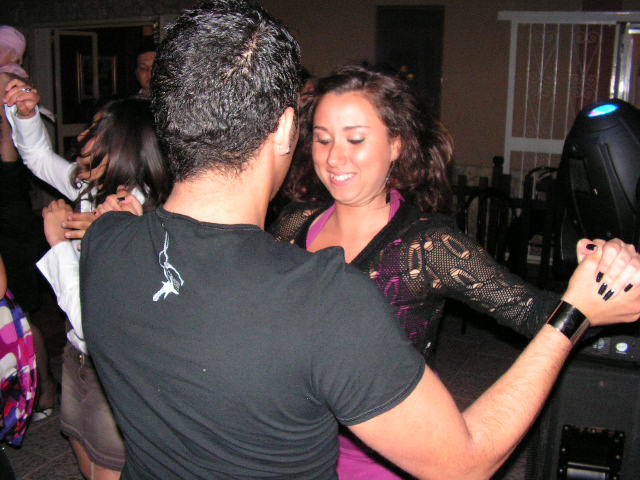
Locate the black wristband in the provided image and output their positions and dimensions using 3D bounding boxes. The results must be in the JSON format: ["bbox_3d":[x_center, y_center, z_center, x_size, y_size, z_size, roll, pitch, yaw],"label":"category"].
[{"bbox_3d":[0.411,0.137,1.100,0.058,0.048,0.052,35,-10,21],"label":"black wristband"}]

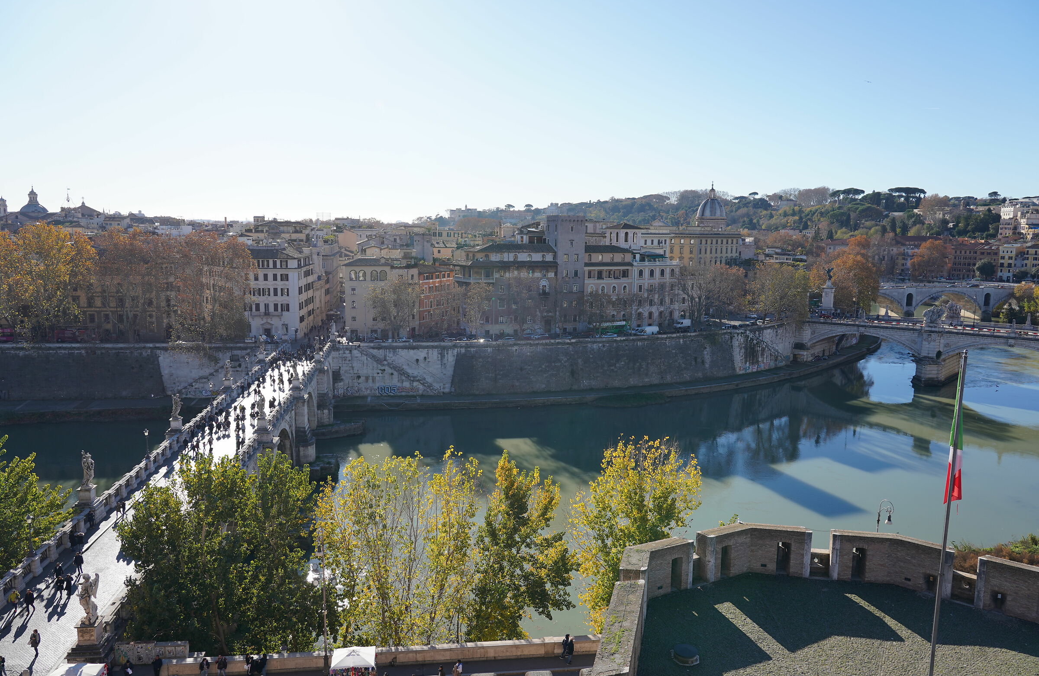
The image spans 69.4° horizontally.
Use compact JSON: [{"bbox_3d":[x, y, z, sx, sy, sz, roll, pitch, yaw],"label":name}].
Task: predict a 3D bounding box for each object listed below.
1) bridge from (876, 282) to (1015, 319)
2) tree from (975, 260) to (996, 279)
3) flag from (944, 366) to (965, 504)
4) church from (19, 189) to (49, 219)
[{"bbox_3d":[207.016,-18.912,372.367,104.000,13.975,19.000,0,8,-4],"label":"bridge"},{"bbox_3d":[255.321,-36.801,410.825,11.532,11.710,10.955,6,9,31],"label":"tree"},{"bbox_3d":[13.926,3.087,23.973,0.550,4.539,0.400,6,9,31],"label":"flag"},{"bbox_3d":[-276.620,-77.030,427.610,15.000,16.860,15.000,-5,10,-32],"label":"church"}]

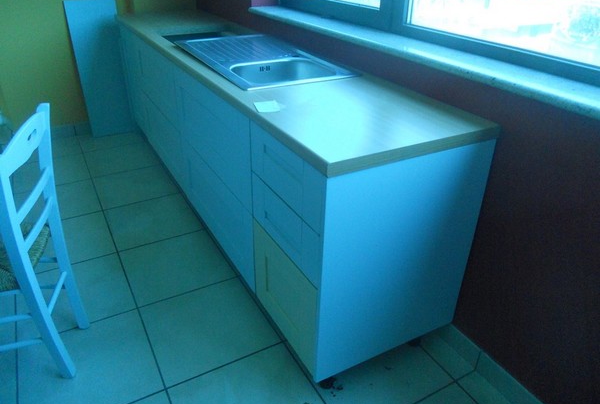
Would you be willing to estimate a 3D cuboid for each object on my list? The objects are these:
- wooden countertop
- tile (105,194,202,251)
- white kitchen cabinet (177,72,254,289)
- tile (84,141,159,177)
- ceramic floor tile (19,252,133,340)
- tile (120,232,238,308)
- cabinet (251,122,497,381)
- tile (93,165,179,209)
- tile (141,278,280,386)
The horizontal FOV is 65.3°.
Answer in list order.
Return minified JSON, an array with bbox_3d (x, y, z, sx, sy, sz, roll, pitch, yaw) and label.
[{"bbox_3d":[-0.351,-0.769,2.370,0.601,0.039,2.846,-15,33,-25],"label":"wooden countertop"},{"bbox_3d":[-0.823,0.103,2.643,0.459,0.010,0.459,-14,33,-25],"label":"tile"},{"bbox_3d":[-0.139,-0.221,2.221,0.597,0.762,0.958,-15,33,-25],"label":"white kitchen cabinet"},{"bbox_3d":[-1.268,-0.305,3.350,0.459,0.010,0.459,-14,33,-25],"label":"tile"},{"bbox_3d":[-1.009,0.413,2.094,0.459,0.010,0.459,-14,33,-25],"label":"ceramic floor tile"},{"bbox_3d":[-0.600,0.308,2.290,0.459,0.010,0.459,-14,33,-25],"label":"tile"},{"bbox_3d":[0.208,0.096,1.674,0.597,0.762,0.485,-15,33,-25],"label":"cabinet"},{"bbox_3d":[-1.045,-0.101,2.997,0.459,0.010,0.459,-14,33,-25],"label":"tile"},{"bbox_3d":[-0.378,0.512,1.937,0.459,0.010,0.459,-14,33,-25],"label":"tile"}]

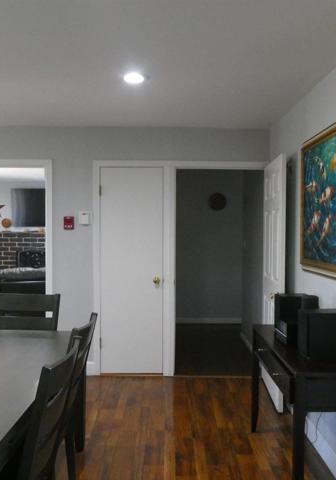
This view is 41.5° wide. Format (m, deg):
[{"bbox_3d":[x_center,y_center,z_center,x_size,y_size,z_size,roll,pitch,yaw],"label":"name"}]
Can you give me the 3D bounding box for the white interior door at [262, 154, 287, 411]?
[{"bbox_3d":[0.928,0.332,3.925,0.040,2.020,0.880,0,1,4],"label":"white interior door"}]

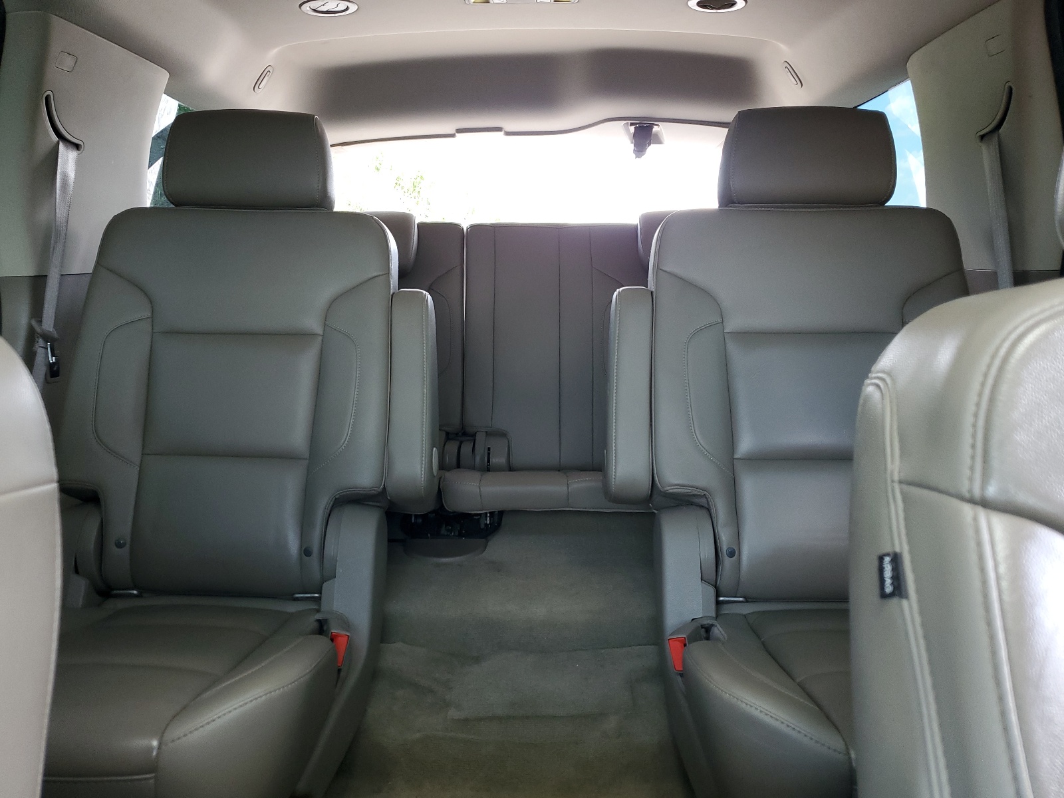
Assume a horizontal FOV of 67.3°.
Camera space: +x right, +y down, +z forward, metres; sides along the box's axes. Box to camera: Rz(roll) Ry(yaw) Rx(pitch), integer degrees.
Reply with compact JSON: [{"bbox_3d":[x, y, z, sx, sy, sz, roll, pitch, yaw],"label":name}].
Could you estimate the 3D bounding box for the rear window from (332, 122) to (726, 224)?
[{"bbox_3d":[-0.015,-0.590,2.500,1.280,0.480,0.080,0,30,0],"label":"rear window"}]

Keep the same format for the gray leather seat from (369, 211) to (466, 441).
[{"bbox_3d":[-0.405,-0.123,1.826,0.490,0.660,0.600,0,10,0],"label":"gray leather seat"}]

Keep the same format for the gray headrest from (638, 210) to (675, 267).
[{"bbox_3d":[0.390,-0.392,2.020,0.260,0.180,0.115,0,0,0],"label":"gray headrest"}]

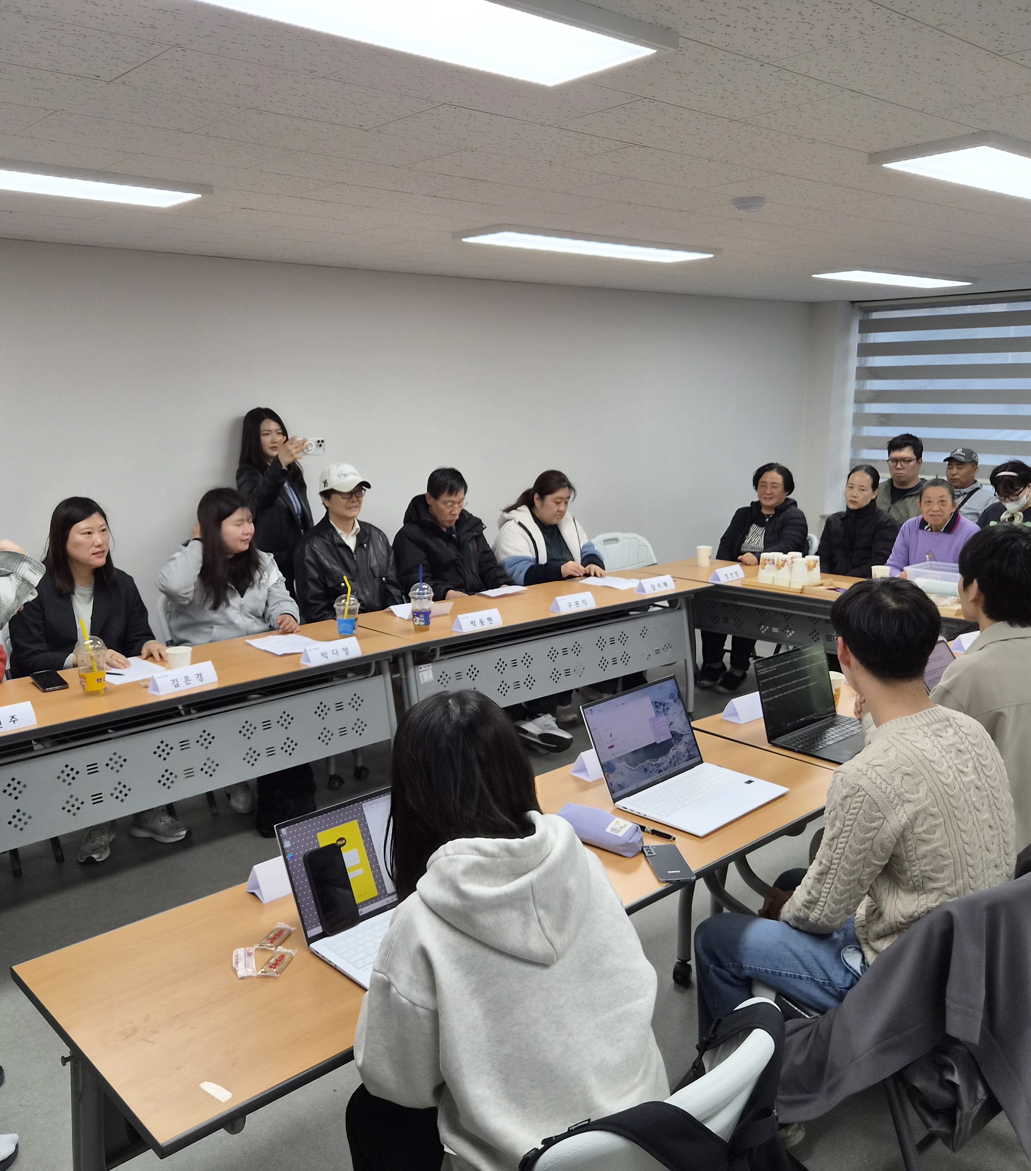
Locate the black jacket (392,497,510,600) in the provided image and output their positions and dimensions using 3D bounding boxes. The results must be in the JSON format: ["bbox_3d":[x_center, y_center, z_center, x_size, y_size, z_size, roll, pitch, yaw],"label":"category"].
[{"bbox_3d":[-0.307,-0.070,4.919,0.580,0.700,0.520,-10,14,-41],"label":"black jacket"}]

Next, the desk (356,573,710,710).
[{"bbox_3d":[0.107,0.418,4.732,1.800,0.717,0.580,-10,15,-41],"label":"desk"}]

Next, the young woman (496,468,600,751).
[{"bbox_3d":[0.197,0.048,5.229,0.620,1.250,0.720,-10,15,-41],"label":"young woman"}]

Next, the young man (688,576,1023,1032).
[{"bbox_3d":[0.641,0.625,2.047,0.520,1.330,0.660,-10,15,-41],"label":"young man"}]

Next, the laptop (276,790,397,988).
[{"bbox_3d":[-0.177,0.514,1.826,0.357,0.210,0.310,-10,15,-41],"label":"laptop"}]

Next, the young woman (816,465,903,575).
[{"bbox_3d":[1.627,0.045,5.163,0.480,1.265,0.750,7,14,36],"label":"young woman"}]

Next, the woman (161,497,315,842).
[{"bbox_3d":[-1.031,0.262,4.080,0.700,1.260,0.580,9,14,39],"label":"woman"}]

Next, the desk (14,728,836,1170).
[{"bbox_3d":[0.020,0.904,2.182,1.800,0.705,0.580,-10,15,-41],"label":"desk"}]

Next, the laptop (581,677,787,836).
[{"bbox_3d":[0.395,0.385,2.403,0.345,0.225,0.342,-11,15,-44],"label":"laptop"}]

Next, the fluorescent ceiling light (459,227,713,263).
[{"bbox_3d":[0.340,-1.435,4.394,1.285,0.032,0.315,-10,14,-41],"label":"fluorescent ceiling light"}]

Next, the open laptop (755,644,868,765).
[{"bbox_3d":[0.868,0.309,2.817,0.357,0.212,0.295,-10,14,-41],"label":"open laptop"}]

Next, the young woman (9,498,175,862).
[{"bbox_3d":[-1.524,0.334,3.772,0.530,1.285,0.700,-10,14,-41],"label":"young woman"}]

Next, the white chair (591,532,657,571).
[{"bbox_3d":[0.648,0.129,5.926,0.460,0.820,0.500,-3,11,-13],"label":"white chair"}]

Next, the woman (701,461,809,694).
[{"bbox_3d":[1.344,-0.064,5.730,0.550,1.240,0.650,8,14,36],"label":"woman"}]

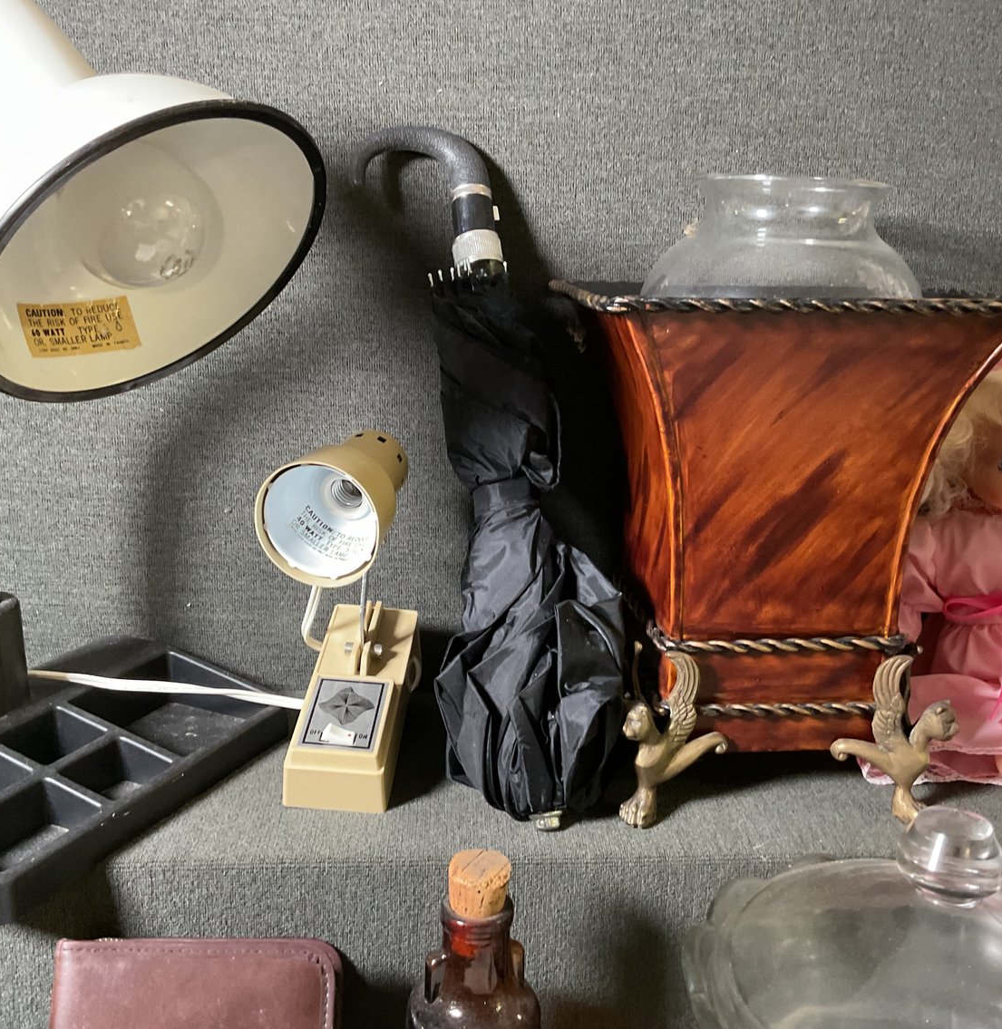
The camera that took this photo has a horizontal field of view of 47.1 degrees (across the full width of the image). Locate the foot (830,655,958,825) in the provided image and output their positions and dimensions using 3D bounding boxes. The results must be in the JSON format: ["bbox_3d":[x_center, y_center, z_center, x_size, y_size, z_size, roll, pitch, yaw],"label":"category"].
[{"bbox_3d":[0.205,0.116,0.596,0.064,0.085,0.052,15,20,41],"label":"foot"}]

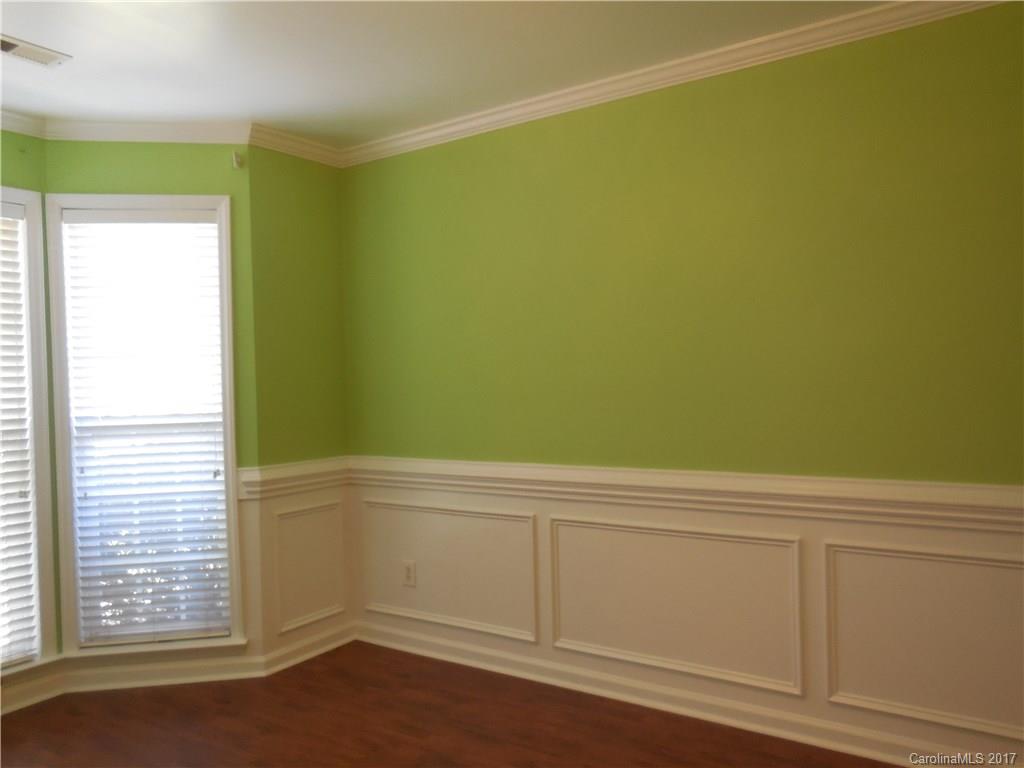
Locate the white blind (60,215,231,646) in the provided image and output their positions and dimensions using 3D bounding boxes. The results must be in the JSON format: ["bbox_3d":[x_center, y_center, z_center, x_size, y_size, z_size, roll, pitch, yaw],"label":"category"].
[{"bbox_3d":[-1.572,0.180,3.213,0.624,1.860,0.060,-2,0,-8],"label":"white blind"}]

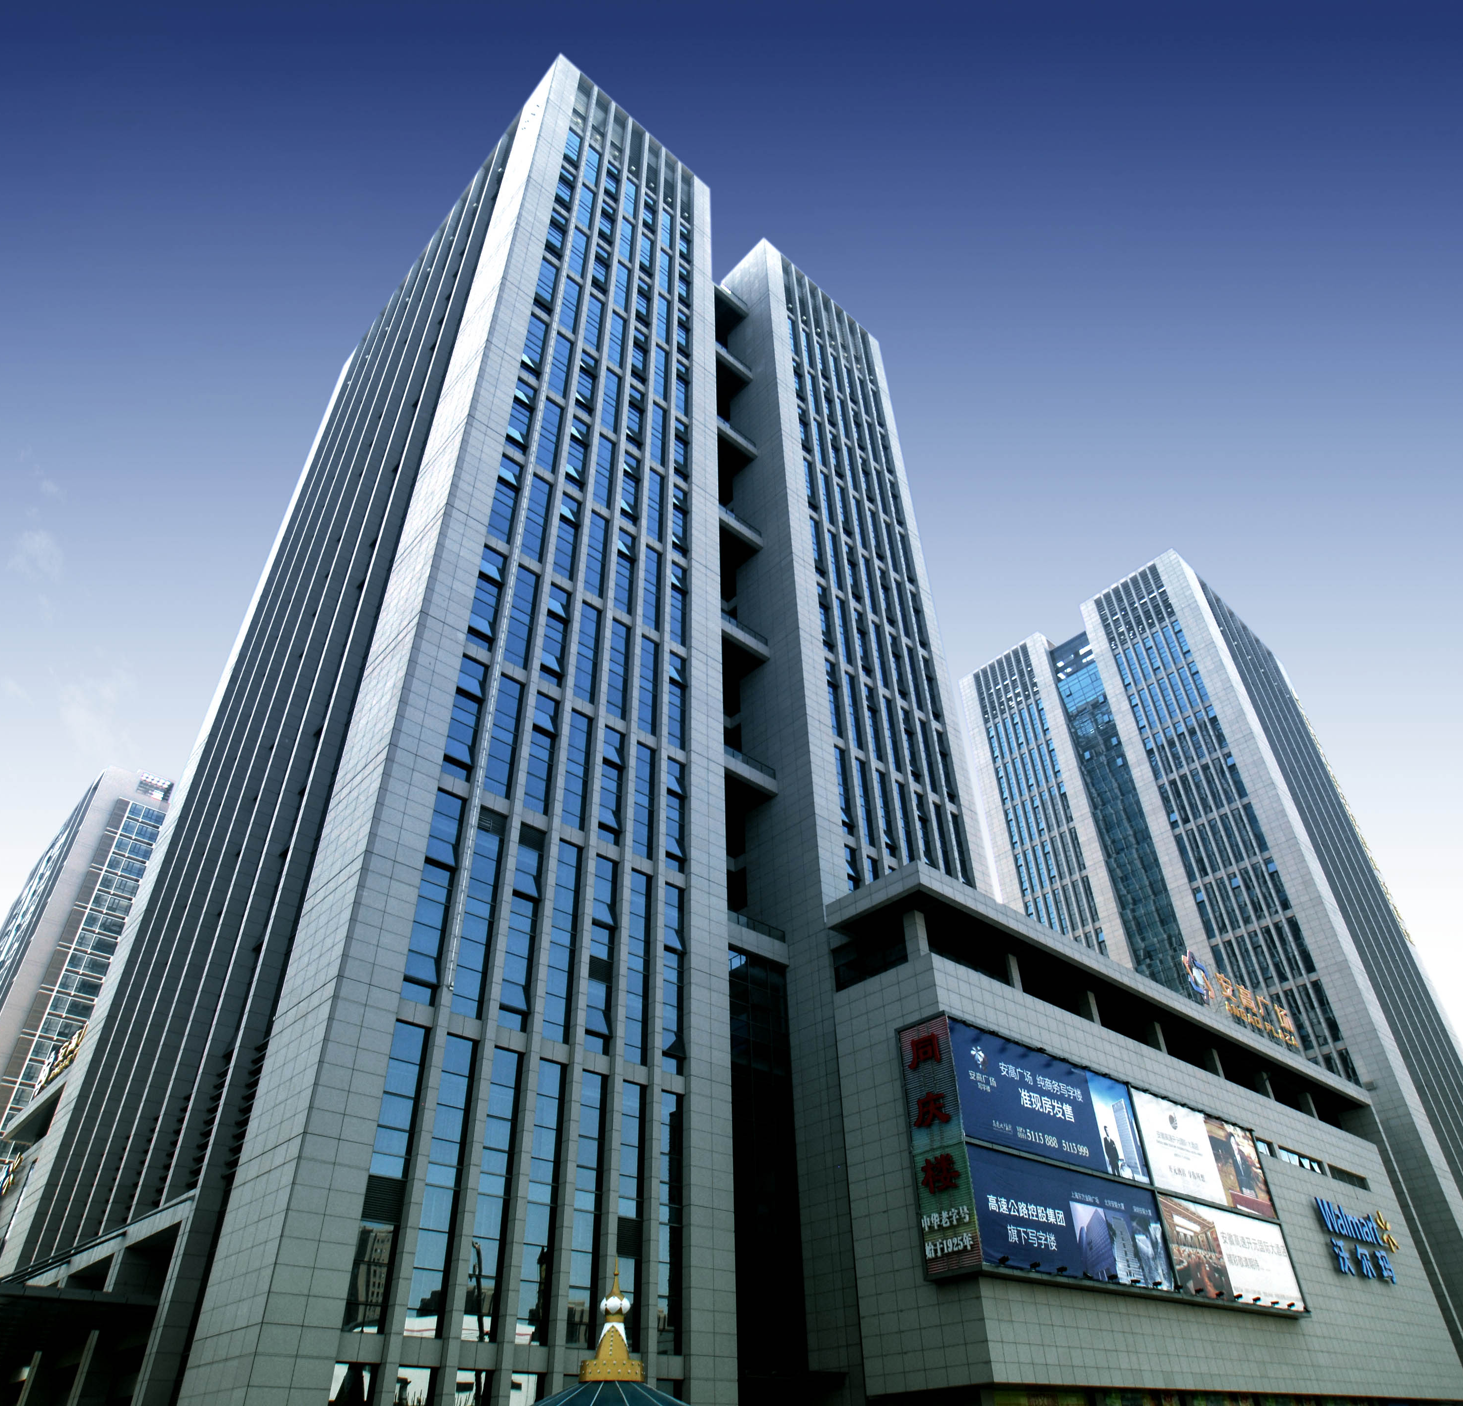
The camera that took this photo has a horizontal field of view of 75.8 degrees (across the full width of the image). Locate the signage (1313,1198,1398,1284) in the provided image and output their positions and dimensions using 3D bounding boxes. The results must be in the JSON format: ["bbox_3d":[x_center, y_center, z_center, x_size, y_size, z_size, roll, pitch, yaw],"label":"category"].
[{"bbox_3d":[45.710,38.770,67.630,14.520,5.020,0.400,29,-47,-33],"label":"signage"}]

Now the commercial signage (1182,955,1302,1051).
[{"bbox_3d":[40.890,23.940,74.900,19.200,4.220,0.500,29,-47,-33],"label":"commercial signage"}]

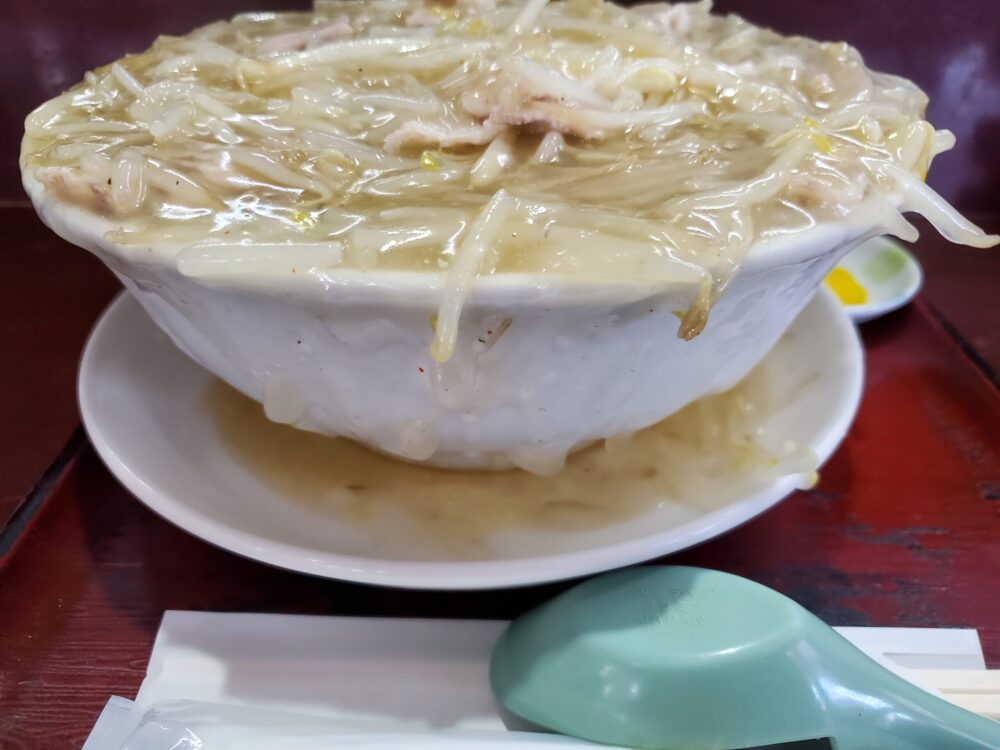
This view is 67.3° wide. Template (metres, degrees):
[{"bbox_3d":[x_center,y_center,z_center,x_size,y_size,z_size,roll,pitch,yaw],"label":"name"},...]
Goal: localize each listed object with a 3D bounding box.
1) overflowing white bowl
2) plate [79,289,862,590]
[{"bbox_3d":[-0.006,-0.045,0.232,0.223,0.090,0.223,0,35,0],"label":"overflowing white bowl"},{"bbox_3d":[-0.008,-0.013,0.254,0.236,0.032,0.236,0,35,0],"label":"plate"}]

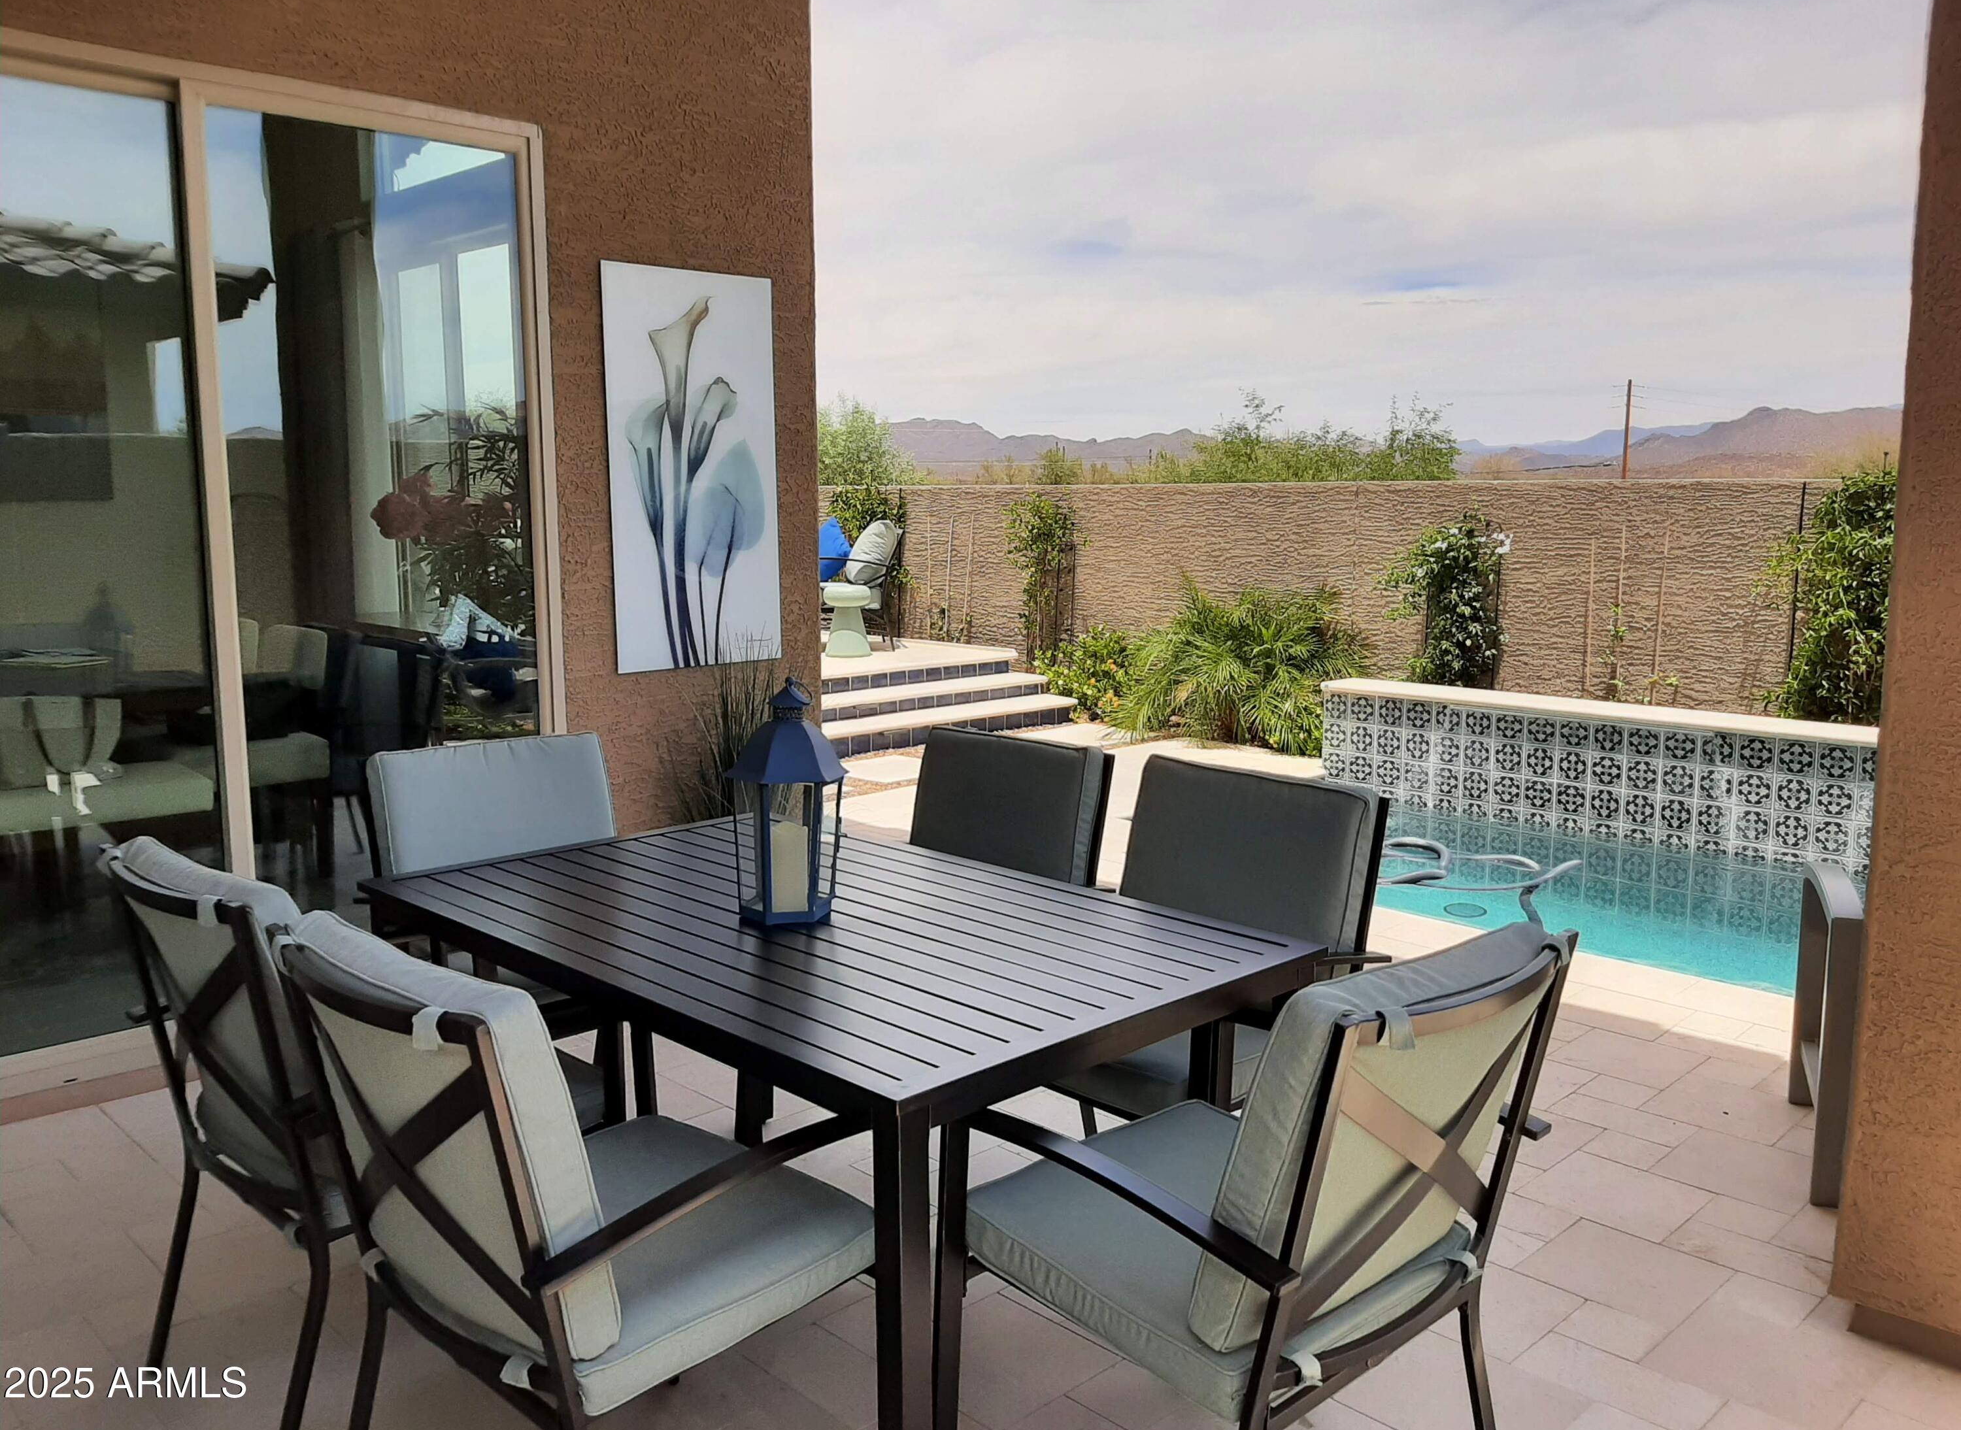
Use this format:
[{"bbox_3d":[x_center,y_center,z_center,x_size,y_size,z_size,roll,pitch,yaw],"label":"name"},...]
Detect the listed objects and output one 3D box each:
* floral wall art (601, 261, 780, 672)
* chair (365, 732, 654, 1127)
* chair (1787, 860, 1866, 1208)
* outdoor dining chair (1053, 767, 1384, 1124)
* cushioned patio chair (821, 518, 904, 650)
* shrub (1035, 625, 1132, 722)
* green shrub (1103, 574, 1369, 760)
[{"bbox_3d":[-0.898,-0.771,4.661,0.605,1.225,0.030,-7,10,-41],"label":"floral wall art"},{"bbox_3d":[-0.936,0.549,3.237,0.600,0.930,0.640,-7,10,-39],"label":"chair"},{"bbox_3d":[2.168,0.595,3.098,0.720,0.820,0.720,3,8,25],"label":"chair"},{"bbox_3d":[0.349,0.602,2.755,0.640,0.930,0.600,-7,10,-41],"label":"outdoor dining chair"},{"bbox_3d":[-0.978,-0.913,10.578,0.800,0.910,0.700,-1,8,-7],"label":"cushioned patio chair"},{"bbox_3d":[0.752,-0.291,10.550,0.750,0.720,0.700,-1,8,0],"label":"shrub"},{"bbox_3d":[1.664,-0.303,9.550,1.600,1.100,1.400,-1,8,0],"label":"green shrub"}]

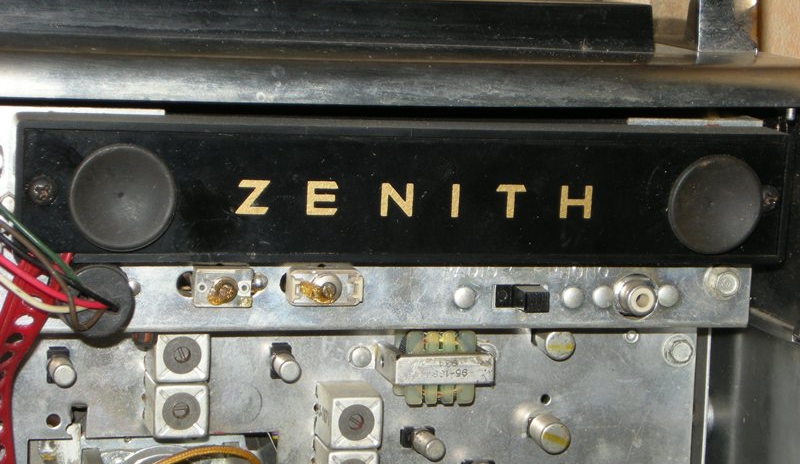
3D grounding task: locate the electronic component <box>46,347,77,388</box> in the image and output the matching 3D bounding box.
[{"bbox_3d":[-0.085,0.035,0.590,0.006,0.017,0.009,0,98,-13],"label":"electronic component"}]

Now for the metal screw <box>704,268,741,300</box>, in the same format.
[{"bbox_3d":[0.083,0.013,0.609,0.009,0.005,0.009,0,98,-13],"label":"metal screw"}]

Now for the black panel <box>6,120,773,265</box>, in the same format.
[{"bbox_3d":[0.002,-0.010,0.591,0.196,0.018,0.034,0,98,-13],"label":"black panel"}]

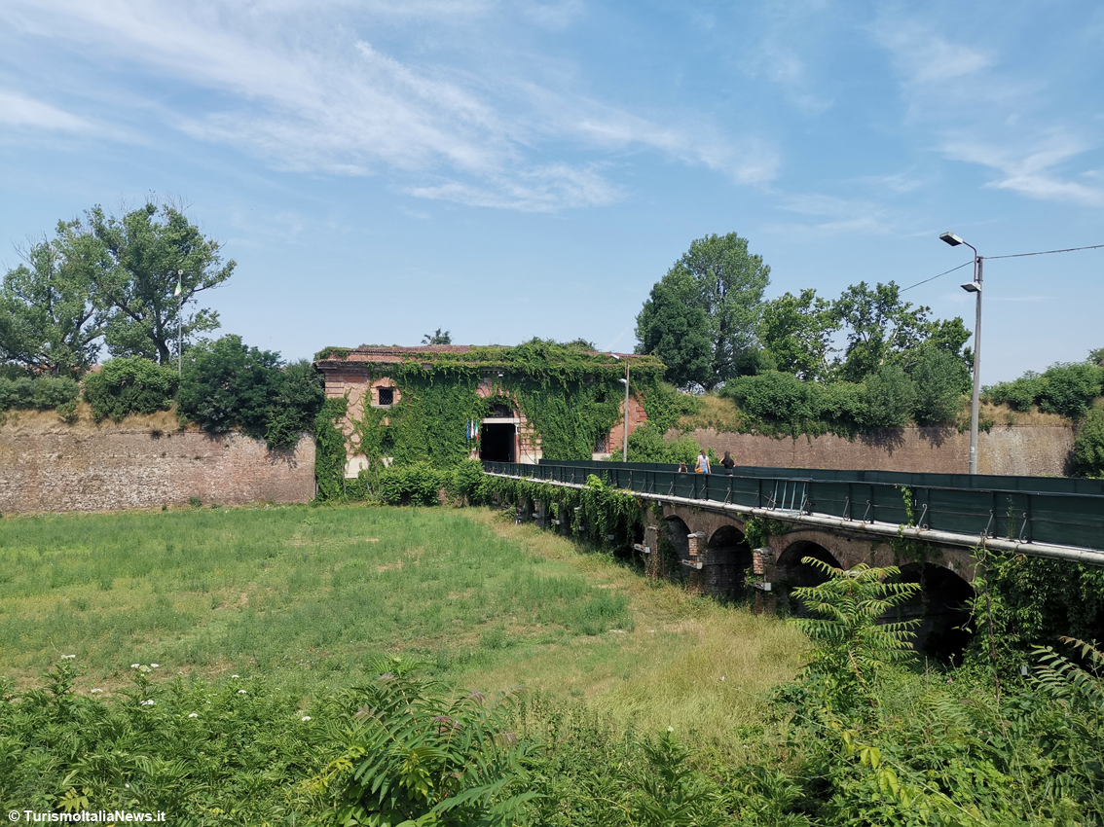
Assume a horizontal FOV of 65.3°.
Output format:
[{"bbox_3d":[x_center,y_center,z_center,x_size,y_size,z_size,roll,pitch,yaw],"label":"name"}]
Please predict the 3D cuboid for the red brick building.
[{"bbox_3d":[-6.523,0.077,84.916,29.500,14.000,15.000,1,-3,-12],"label":"red brick building"}]

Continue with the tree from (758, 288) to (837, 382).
[{"bbox_3d":[25.127,-7.670,88.470,7.830,10.010,7.750,-1,-3,16],"label":"tree"}]

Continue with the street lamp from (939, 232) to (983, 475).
[{"bbox_3d":[12.232,-1.356,25.947,1.500,8.200,0.380,1,-3,-14],"label":"street lamp"}]

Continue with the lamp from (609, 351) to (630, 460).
[{"bbox_3d":[4.413,0.132,56.916,1.450,8.200,0.380,1,-3,-14],"label":"lamp"}]

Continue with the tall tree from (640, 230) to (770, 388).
[{"bbox_3d":[16.354,-10.760,93.624,13.730,17.330,13.160,0,-3,10],"label":"tall tree"}]

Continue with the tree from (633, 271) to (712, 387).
[{"bbox_3d":[12.569,-8.483,90.512,7.820,12.580,7.730,0,-3,8],"label":"tree"}]

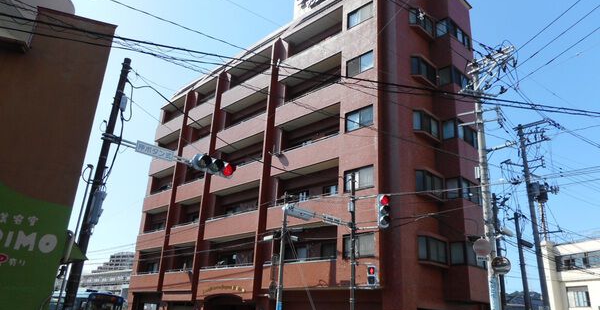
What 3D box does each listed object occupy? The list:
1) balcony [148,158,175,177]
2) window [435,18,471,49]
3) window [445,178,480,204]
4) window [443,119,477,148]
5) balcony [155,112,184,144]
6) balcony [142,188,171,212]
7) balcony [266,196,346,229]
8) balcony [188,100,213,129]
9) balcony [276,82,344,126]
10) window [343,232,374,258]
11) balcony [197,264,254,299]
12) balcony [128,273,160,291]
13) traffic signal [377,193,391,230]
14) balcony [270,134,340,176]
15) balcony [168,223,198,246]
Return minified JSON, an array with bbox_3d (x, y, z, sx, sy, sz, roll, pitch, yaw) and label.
[{"bbox_3d":[-9.637,0.722,32.599,4.480,1.158,1.066,-17,-29,42],"label":"balcony"},{"bbox_3d":[8.125,-6.210,22.962,2.223,0.969,0.769,21,-26,-40],"label":"window"},{"bbox_3d":[7.443,1.698,19.516,2.030,1.022,0.700,21,-26,-41],"label":"window"},{"bbox_3d":[7.822,-0.869,21.034,2.223,0.969,0.769,21,-26,-40],"label":"window"},{"bbox_3d":[-9.549,-1.909,33.499,1.078,1.204,4.270,21,-26,-41],"label":"balcony"},{"bbox_3d":[-9.656,3.377,31.200,4.489,1.124,1.100,-17,-28,42],"label":"balcony"},{"bbox_3d":[0.481,2.983,21.194,1.197,1.126,4.987,21,-26,-40],"label":"balcony"},{"bbox_3d":[-6.266,-2.831,30.311,3.839,1.124,1.100,-17,-28,42],"label":"balcony"},{"bbox_3d":[0.678,-2.430,23.008,4.688,1.158,1.066,-17,-29,42],"label":"balcony"},{"bbox_3d":[2.394,3.688,17.480,1.551,0.958,0.150,-17,-28,42],"label":"window"},{"bbox_3d":[-3.550,6.966,23.301,1.078,1.610,5.306,21,-26,-41],"label":"balcony"},{"bbox_3d":[-10.092,8.749,29.472,4.480,1.129,1.066,-17,-29,42],"label":"balcony"},{"bbox_3d":[3.039,2.056,15.767,0.440,1.220,0.400,10,-21,-20],"label":"traffic signal"},{"bbox_3d":[0.526,0.250,21.964,4.688,1.158,1.066,-17,-29,42],"label":"balcony"},{"bbox_3d":[-6.874,5.156,28.389,1.197,1.140,3.847,21,-26,-40],"label":"balcony"}]

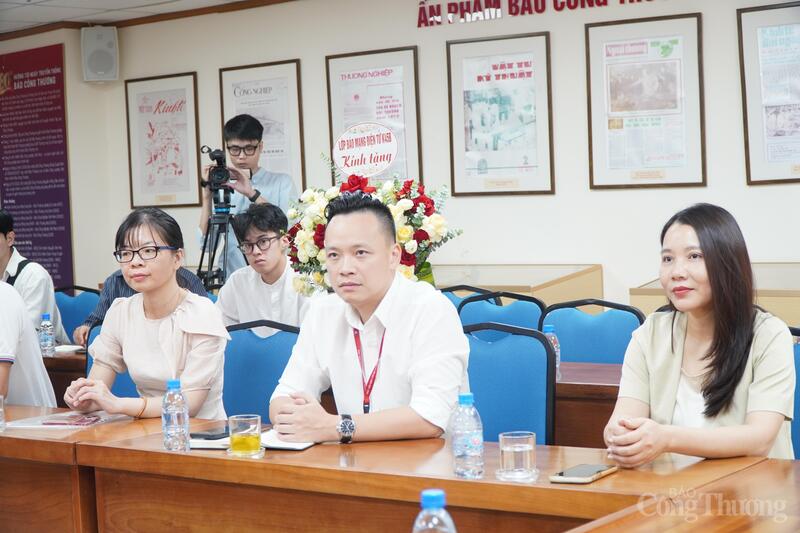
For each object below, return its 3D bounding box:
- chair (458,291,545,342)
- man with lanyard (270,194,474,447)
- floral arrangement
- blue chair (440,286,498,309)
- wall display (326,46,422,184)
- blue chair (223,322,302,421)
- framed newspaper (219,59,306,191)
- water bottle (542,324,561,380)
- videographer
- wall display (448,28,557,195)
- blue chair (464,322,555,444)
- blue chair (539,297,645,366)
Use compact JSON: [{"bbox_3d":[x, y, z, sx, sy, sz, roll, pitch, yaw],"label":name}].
[{"bbox_3d":[0.282,0.593,4.891,0.430,0.947,0.570,-1,3,29],"label":"chair"},{"bbox_3d":[-0.043,0.475,3.185,0.510,1.300,0.660,-1,3,29],"label":"man with lanyard"},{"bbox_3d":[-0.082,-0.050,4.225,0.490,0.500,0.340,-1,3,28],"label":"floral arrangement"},{"bbox_3d":[0.110,0.549,5.356,0.550,0.910,0.430,-5,4,-44],"label":"blue chair"},{"bbox_3d":[-0.143,-0.717,6.797,0.560,0.754,0.030,0,4,33],"label":"wall display"},{"bbox_3d":[-0.539,0.667,4.061,0.430,0.947,0.570,-1,3,27],"label":"blue chair"},{"bbox_3d":[-0.745,-0.712,7.187,0.579,0.748,0.030,0,4,36],"label":"framed newspaper"},{"bbox_3d":[0.431,0.245,3.804,0.062,0.155,0.062,-2,3,0],"label":"water bottle"},{"bbox_3d":[-0.656,0.179,6.019,0.470,1.726,0.440,-2,3,5],"label":"videographer"},{"bbox_3d":[0.472,-0.721,6.392,0.560,0.754,0.030,0,4,33],"label":"wall display"},{"bbox_3d":[0.154,0.659,3.719,0.430,0.947,0.570,0,3,31],"label":"blue chair"},{"bbox_3d":[0.513,0.584,4.391,0.430,0.910,0.550,0,4,40],"label":"blue chair"}]

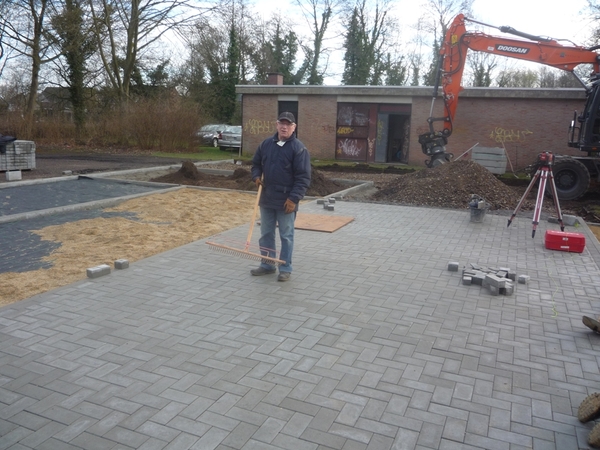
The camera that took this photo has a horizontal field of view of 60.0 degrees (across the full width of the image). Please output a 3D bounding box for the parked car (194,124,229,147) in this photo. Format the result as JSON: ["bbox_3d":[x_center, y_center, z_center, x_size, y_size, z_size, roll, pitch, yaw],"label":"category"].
[{"bbox_3d":[-5.490,-5.879,34.000,1.770,1.460,4.450,7,12,22],"label":"parked car"}]

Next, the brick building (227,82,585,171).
[{"bbox_3d":[5.227,-4.851,25.425,14.870,3.170,7.500,7,12,22],"label":"brick building"}]

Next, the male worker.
[{"bbox_3d":[-0.195,-0.297,5.404,0.570,1.710,0.400,5,12,17],"label":"male worker"}]

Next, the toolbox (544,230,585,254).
[{"bbox_3d":[3.711,0.234,7.275,0.480,0.210,0.300,7,12,24],"label":"toolbox"}]

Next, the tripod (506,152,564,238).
[{"bbox_3d":[3.759,-0.491,8.116,0.880,1.310,0.770,7,12,22],"label":"tripod"}]

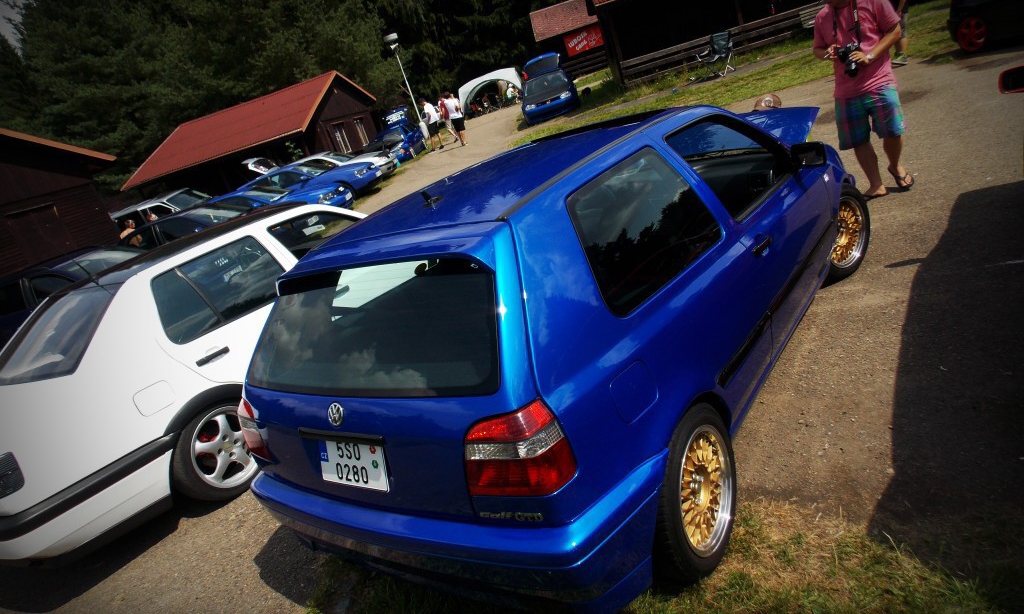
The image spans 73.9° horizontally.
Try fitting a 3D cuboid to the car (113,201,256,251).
[{"bbox_3d":[-6.946,-1.524,15.260,4.100,1.400,1.700,-13,18,16],"label":"car"}]

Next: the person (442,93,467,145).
[{"bbox_3d":[-1.928,-6.239,22.637,0.520,1.770,0.420,-19,17,-4],"label":"person"}]

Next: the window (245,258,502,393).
[{"bbox_3d":[-0.490,0.079,2.184,1.200,0.400,0.090,-3,-15,39],"label":"window"}]

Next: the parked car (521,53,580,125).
[{"bbox_3d":[1.115,-6.804,21.238,1.700,1.900,4.000,-15,18,10],"label":"parked car"}]

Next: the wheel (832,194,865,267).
[{"bbox_3d":[1.945,-0.449,4.110,0.425,0.425,0.170,-29,21,-32],"label":"wheel"}]

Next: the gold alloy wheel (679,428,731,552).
[{"bbox_3d":[0.583,0.602,2.268,0.170,0.425,0.425,-3,23,39],"label":"gold alloy wheel"}]

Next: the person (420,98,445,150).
[{"bbox_3d":[-2.741,-6.102,22.849,0.420,1.770,0.520,2,26,47],"label":"person"}]

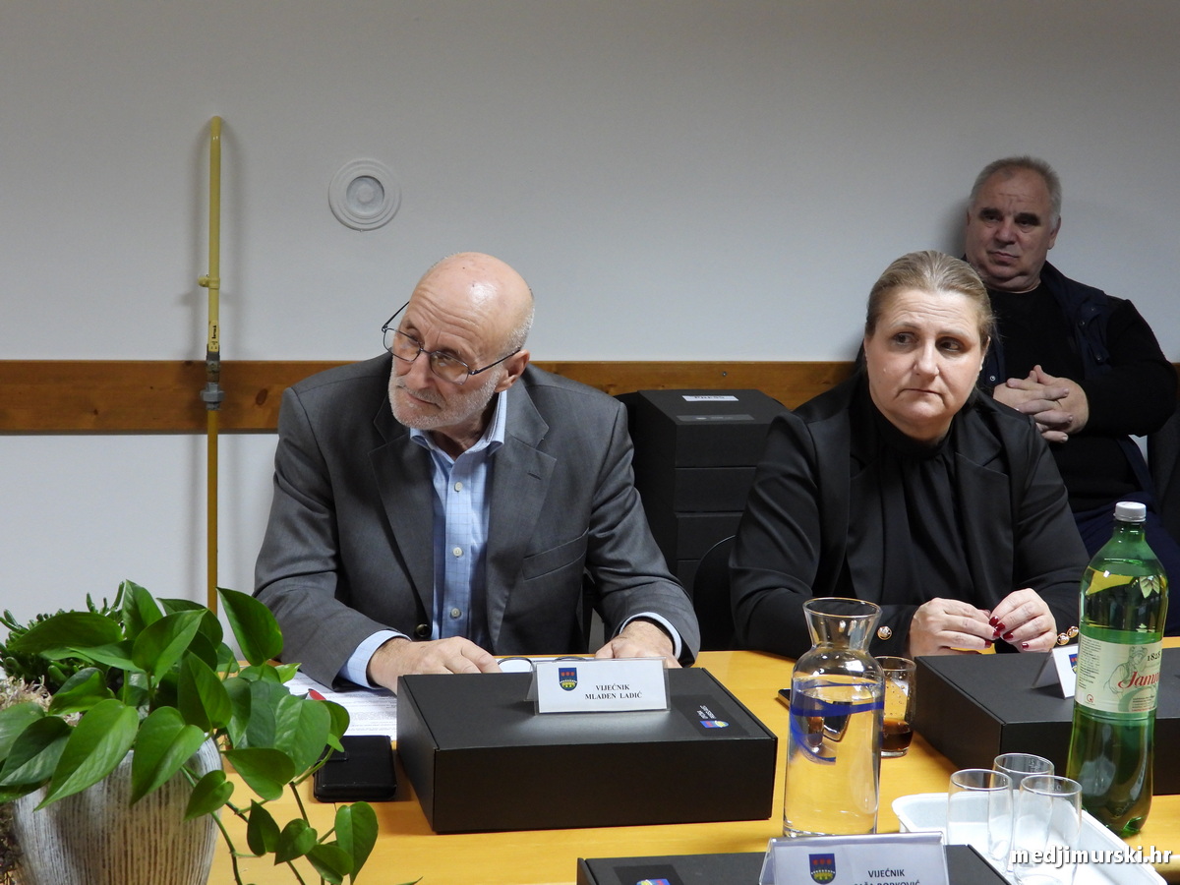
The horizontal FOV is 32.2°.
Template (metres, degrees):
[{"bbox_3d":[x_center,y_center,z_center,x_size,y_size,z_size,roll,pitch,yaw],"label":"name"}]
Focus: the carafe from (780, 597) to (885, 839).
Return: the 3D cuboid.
[{"bbox_3d":[0.241,0.270,2.005,0.095,0.223,0.095,2,10,0],"label":"carafe"}]

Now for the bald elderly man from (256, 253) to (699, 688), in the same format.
[{"bbox_3d":[-0.149,0.369,2.731,0.580,1.235,0.680,1,10,-6],"label":"bald elderly man"}]

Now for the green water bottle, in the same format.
[{"bbox_3d":[0.525,0.223,2.034,0.090,0.327,0.090,1,10,-7],"label":"green water bottle"}]

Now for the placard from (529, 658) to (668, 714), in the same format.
[{"bbox_3d":[0.009,0.248,2.110,0.143,0.050,0.050,0,10,-14],"label":"placard"}]

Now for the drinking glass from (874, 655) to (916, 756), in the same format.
[{"bbox_3d":[0.329,0.292,2.256,0.059,0.101,0.059,2,10,0],"label":"drinking glass"}]

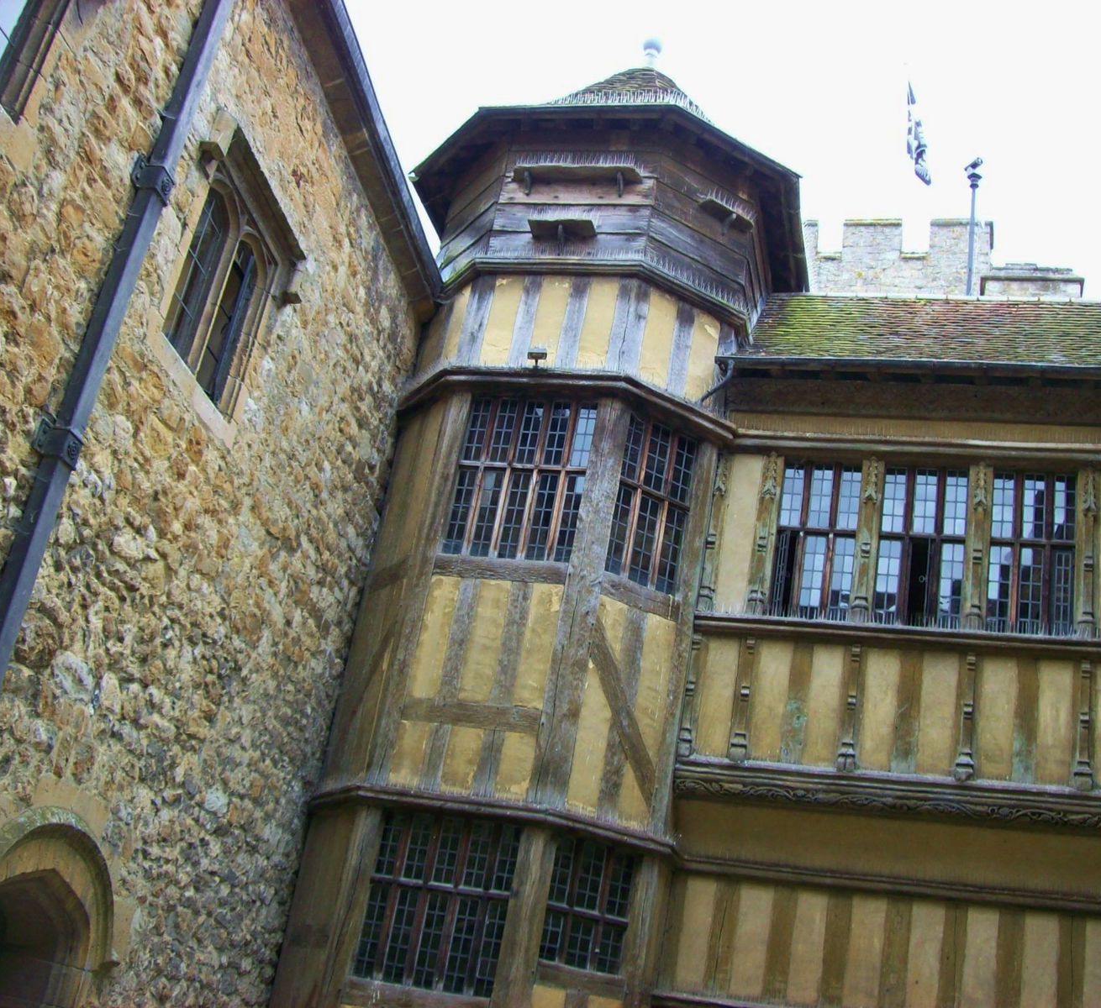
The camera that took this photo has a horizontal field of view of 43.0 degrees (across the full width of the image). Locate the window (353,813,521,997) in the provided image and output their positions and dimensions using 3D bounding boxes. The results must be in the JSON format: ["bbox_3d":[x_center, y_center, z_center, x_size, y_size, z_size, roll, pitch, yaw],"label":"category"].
[{"bbox_3d":[-0.877,3.127,10.975,1.108,1.251,0.100,4,-24,14],"label":"window"}]

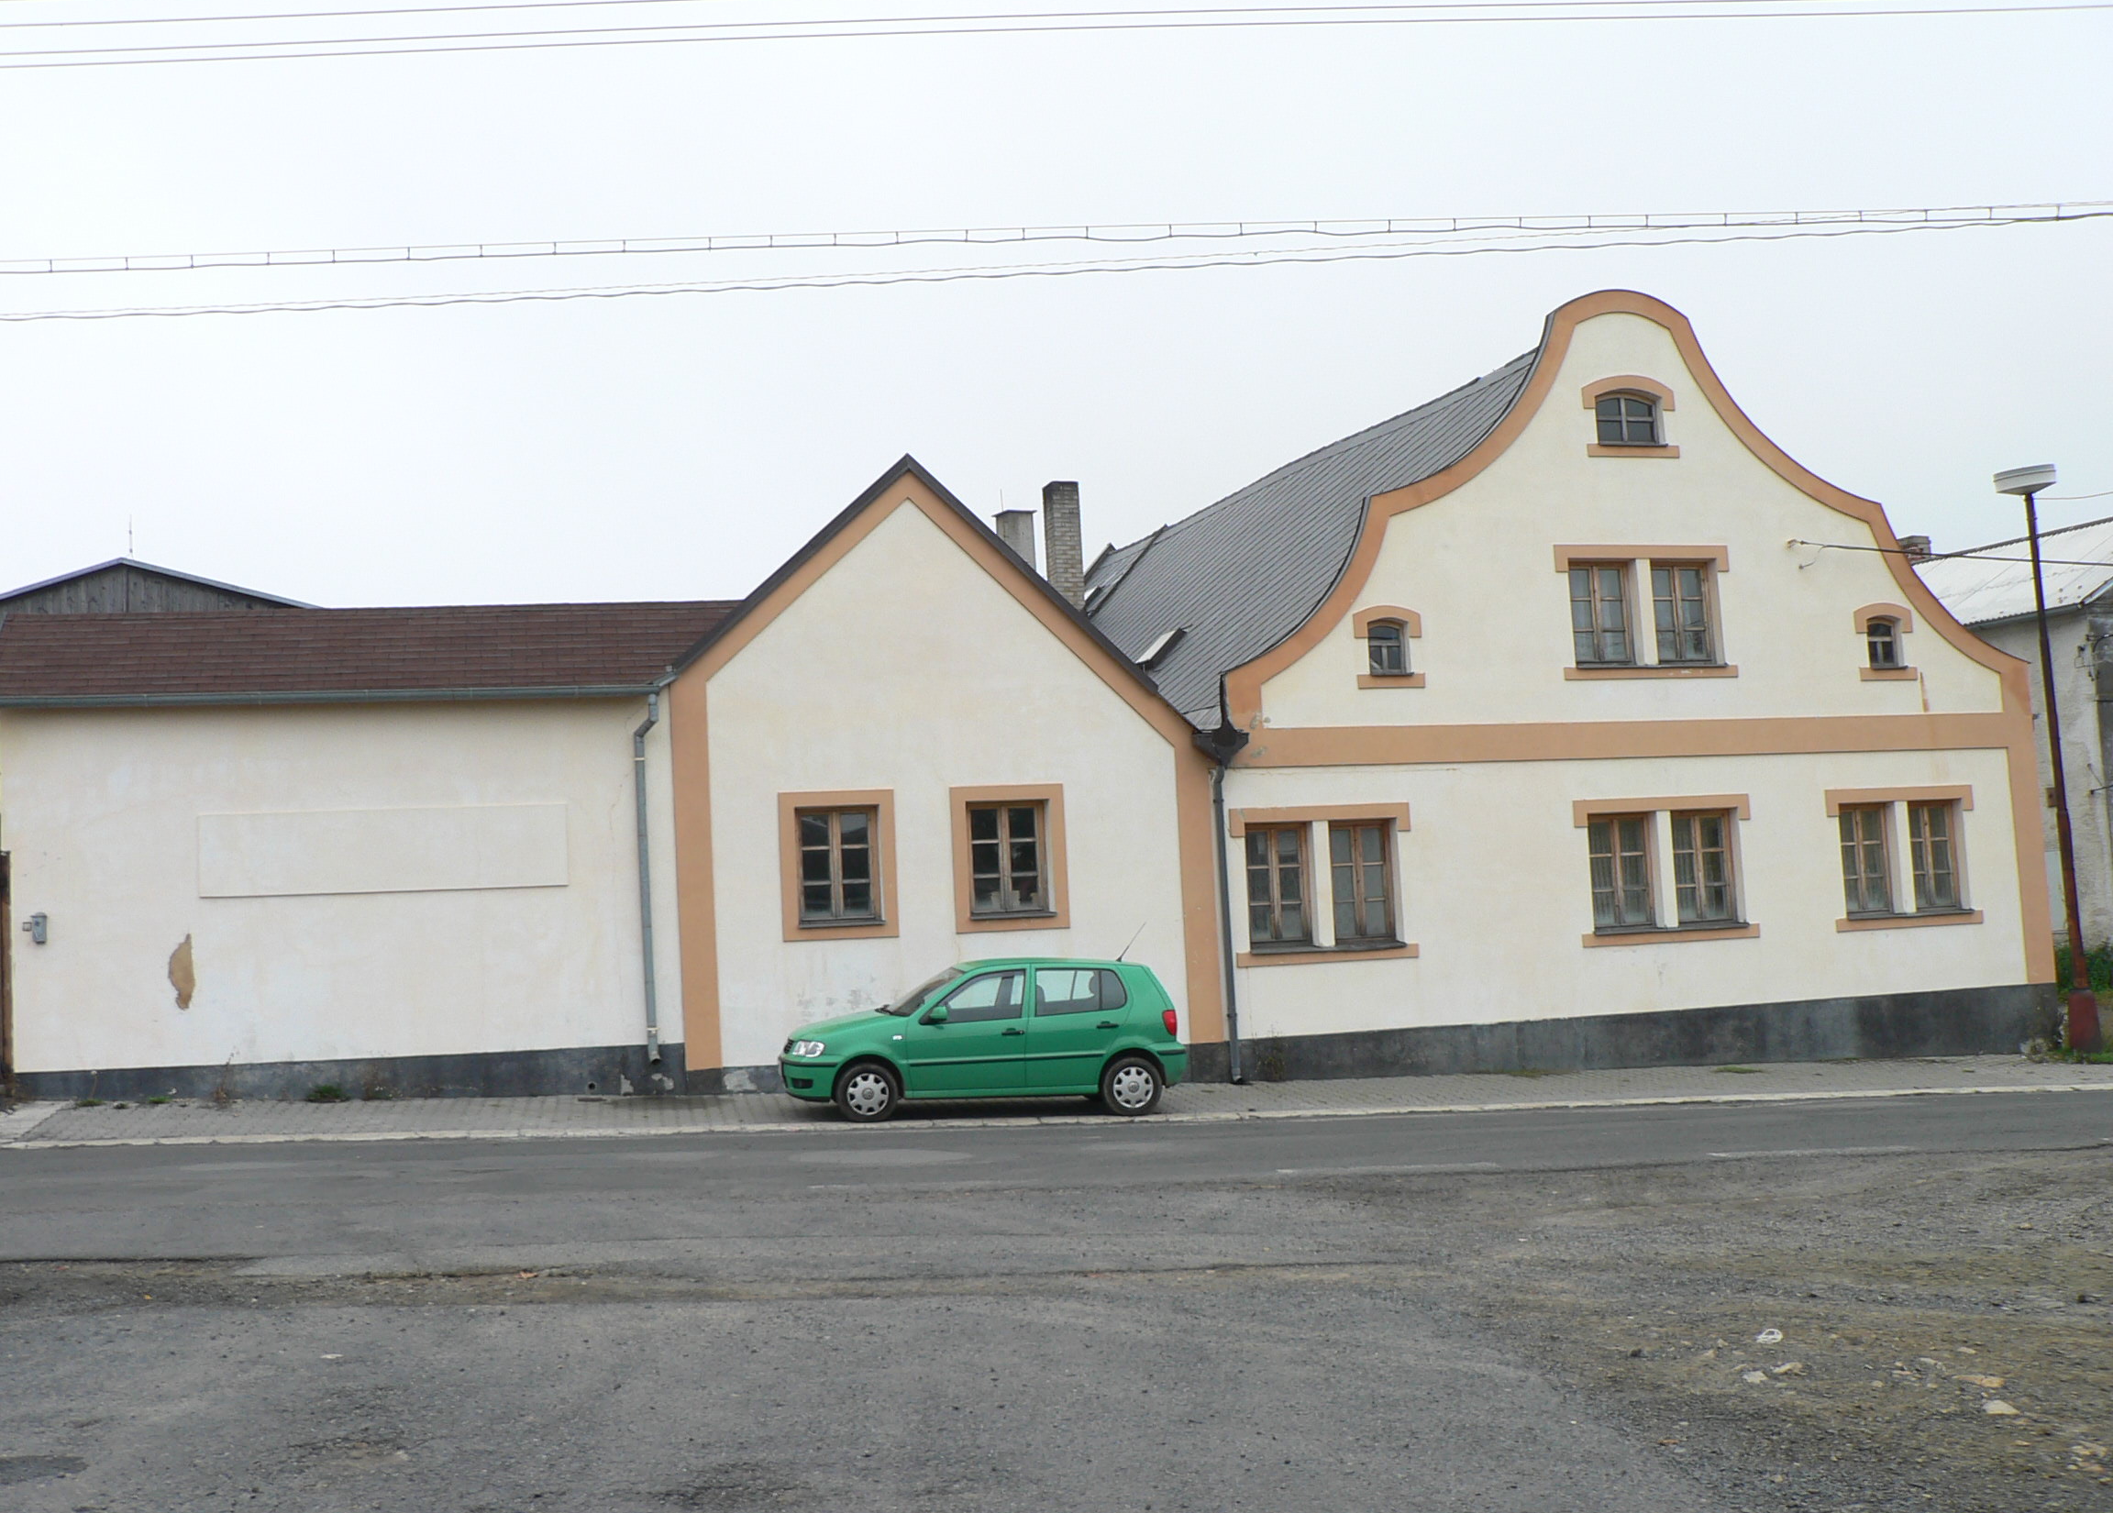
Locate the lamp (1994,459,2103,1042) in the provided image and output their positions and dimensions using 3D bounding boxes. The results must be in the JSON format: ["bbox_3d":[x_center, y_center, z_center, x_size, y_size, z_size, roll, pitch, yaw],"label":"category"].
[{"bbox_3d":[13.183,-0.019,28.235,0.780,7.814,0.760,-1,-6,-15],"label":"lamp"}]

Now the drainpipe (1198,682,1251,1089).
[{"bbox_3d":[1.968,1.485,24.476,0.500,4.465,0.280,-1,-6,-15],"label":"drainpipe"}]

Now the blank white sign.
[{"bbox_3d":[-6.967,0.985,22.262,3.670,0.868,0.050,-1,-6,-15],"label":"blank white sign"}]

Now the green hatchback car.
[{"bbox_3d":[-0.704,2.609,19.887,3.743,1.418,1.650,1,-6,-12],"label":"green hatchback car"}]

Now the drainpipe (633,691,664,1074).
[{"bbox_3d":[-4.321,1.298,22.835,0.284,4.026,0.200,-1,-6,-15],"label":"drainpipe"}]

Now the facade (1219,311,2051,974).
[{"bbox_3d":[7.219,-1.207,26.501,11.073,9.314,0.400,-1,-6,-15],"label":"facade"}]

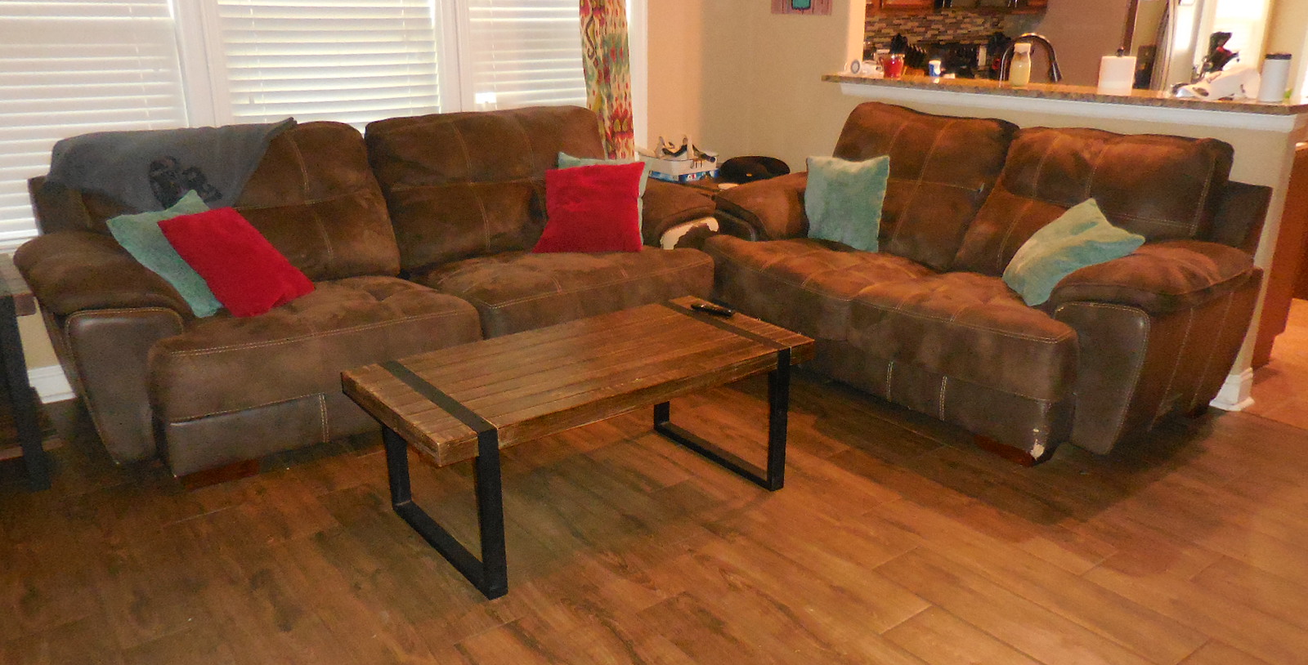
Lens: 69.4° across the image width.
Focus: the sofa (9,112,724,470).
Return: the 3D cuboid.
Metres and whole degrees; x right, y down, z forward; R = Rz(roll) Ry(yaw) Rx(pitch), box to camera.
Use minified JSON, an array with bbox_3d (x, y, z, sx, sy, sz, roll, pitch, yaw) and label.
[{"bbox_3d":[-0.924,-0.284,3.615,2.480,1.000,1.020,-13,22,-35],"label":"sofa"}]

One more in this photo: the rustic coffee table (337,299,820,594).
[{"bbox_3d":[-0.181,0.277,2.775,1.225,0.455,0.597,-14,23,-36],"label":"rustic coffee table"}]

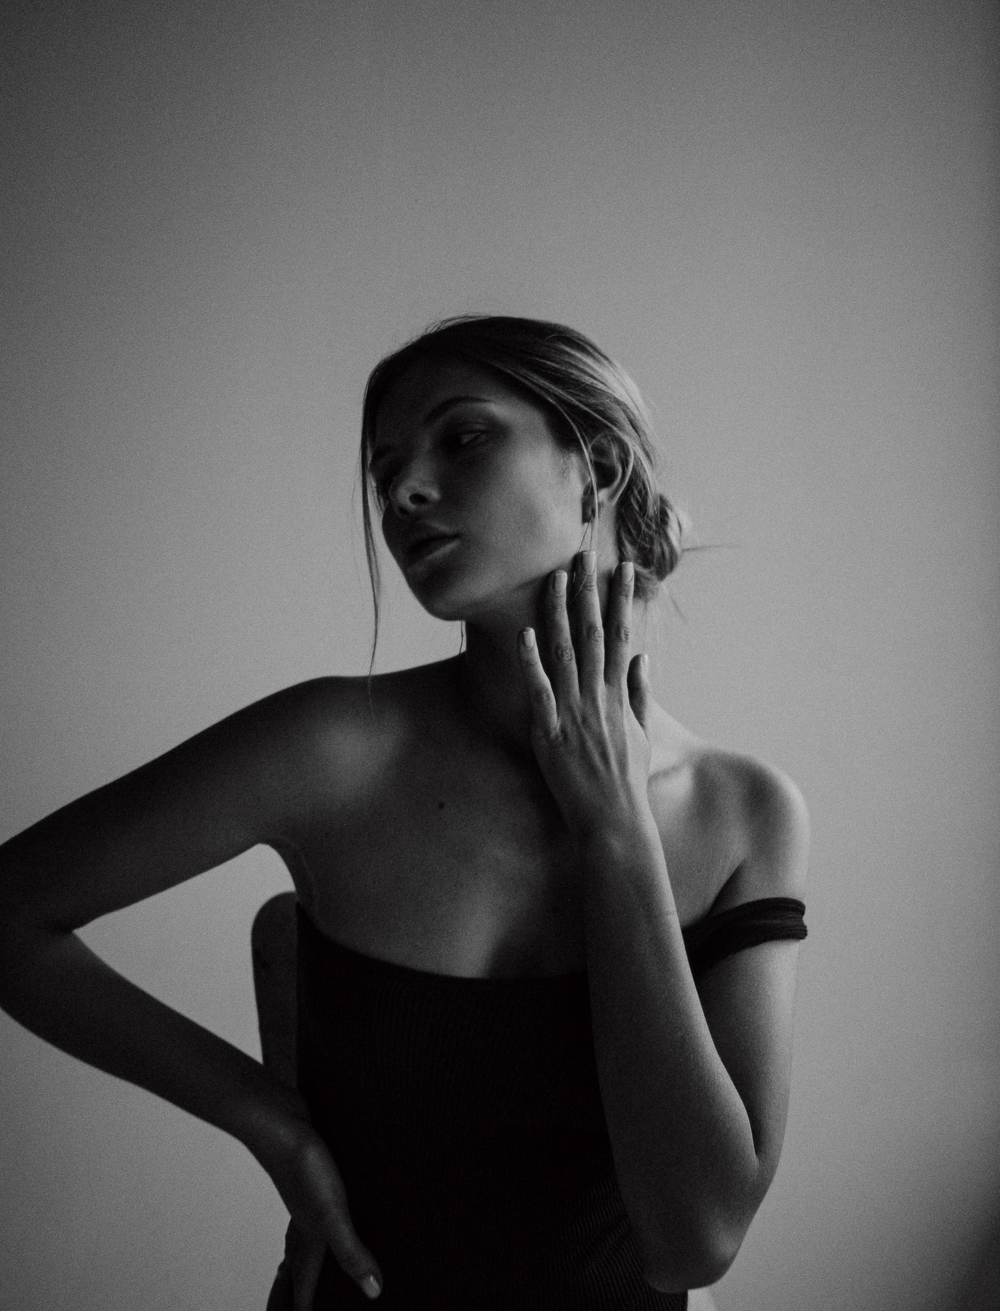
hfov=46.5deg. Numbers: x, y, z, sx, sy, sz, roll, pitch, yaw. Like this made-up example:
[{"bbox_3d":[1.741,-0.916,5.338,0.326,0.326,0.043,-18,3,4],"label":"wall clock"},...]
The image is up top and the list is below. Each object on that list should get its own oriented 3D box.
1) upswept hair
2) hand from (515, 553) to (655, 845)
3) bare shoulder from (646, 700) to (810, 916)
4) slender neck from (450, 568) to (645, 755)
[{"bbox_3d":[0.020,-0.130,0.880,0.180,0.240,0.230,-20,-11,40],"label":"upswept hair"},{"bbox_3d":[0.058,0.030,0.785,0.088,0.190,0.055,-6,-7,3],"label":"hand"},{"bbox_3d":[0.173,0.115,0.880,0.120,0.155,0.125,0,0,6],"label":"bare shoulder"},{"bbox_3d":[0.038,0.005,0.865,0.120,0.135,0.120,0,-5,21],"label":"slender neck"}]

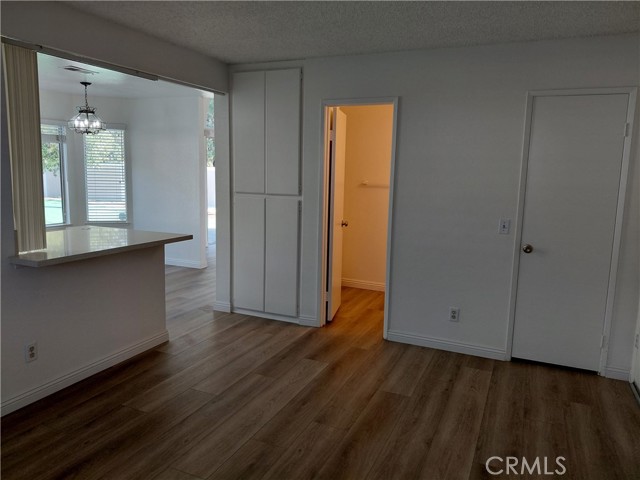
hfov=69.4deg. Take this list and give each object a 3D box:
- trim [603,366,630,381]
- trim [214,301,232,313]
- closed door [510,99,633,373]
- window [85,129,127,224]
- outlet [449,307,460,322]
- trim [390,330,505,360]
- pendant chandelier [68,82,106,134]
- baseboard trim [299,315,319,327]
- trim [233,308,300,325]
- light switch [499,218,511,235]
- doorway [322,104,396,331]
[{"bbox_3d":[2.185,0.981,3.385,0.149,0.083,0.016,5,9,24],"label":"trim"},{"bbox_3d":[-1.012,0.710,4.824,0.222,0.083,0.016,5,9,24],"label":"trim"},{"bbox_3d":[1.827,-0.040,3.432,0.603,2.005,0.045,5,9,24],"label":"closed door"},{"bbox_3d":[-3.210,-0.951,6.936,0.577,1.368,0.055,-2,9,-21],"label":"window"},{"bbox_3d":[1.119,0.621,3.829,0.072,0.116,0.012,5,9,24],"label":"outlet"},{"bbox_3d":[1.051,0.885,3.896,0.978,0.083,0.016,5,9,24],"label":"trim"},{"bbox_3d":[-2.815,-1.588,5.594,0.466,0.609,0.466,5,9,24],"label":"pendant chandelier"},{"bbox_3d":[-0.104,0.787,4.416,0.196,0.083,0.016,5,9,24],"label":"baseboard trim"},{"bbox_3d":[-0.552,0.755,4.619,0.789,0.070,0.018,5,9,24],"label":"trim"},{"bbox_3d":[1.434,-0.104,3.586,0.072,0.116,0.012,5,9,24],"label":"light switch"},{"bbox_3d":[0.335,-0.179,4.141,0.691,2.091,0.130,5,9,24],"label":"doorway"}]

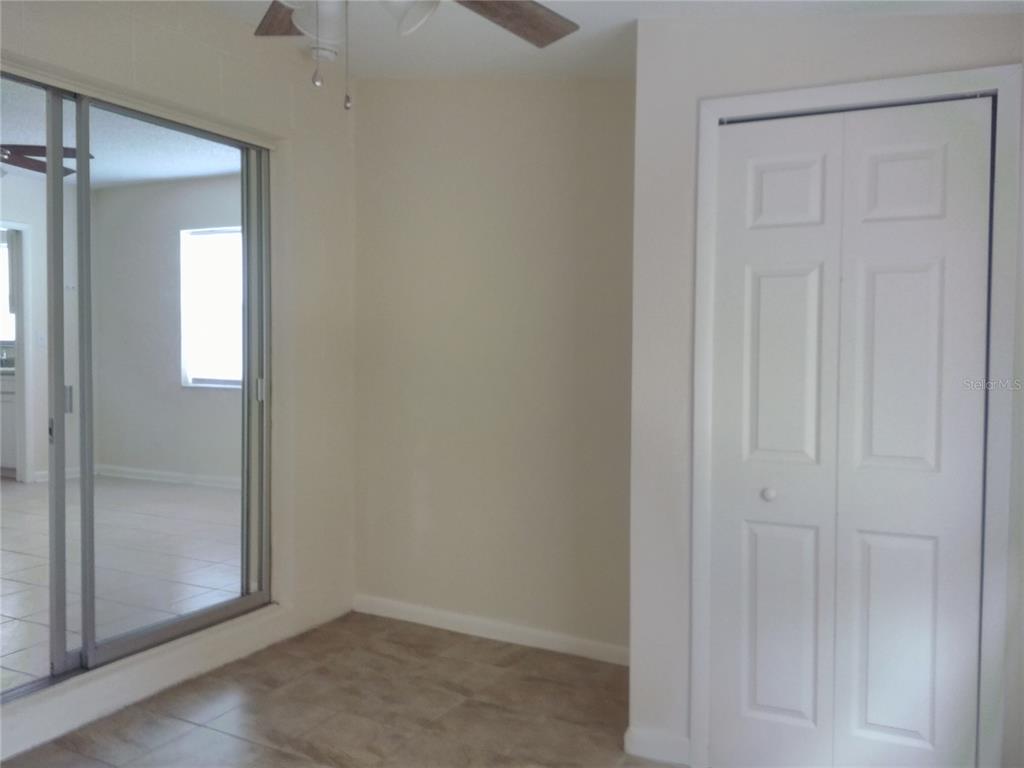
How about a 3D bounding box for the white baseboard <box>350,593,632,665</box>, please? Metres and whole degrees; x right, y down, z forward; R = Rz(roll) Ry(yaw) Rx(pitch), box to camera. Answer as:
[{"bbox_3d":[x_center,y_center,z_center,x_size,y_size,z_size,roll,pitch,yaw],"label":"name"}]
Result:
[{"bbox_3d":[-0.076,1.153,3.878,1.699,0.088,0.016,2,2,28],"label":"white baseboard"}]

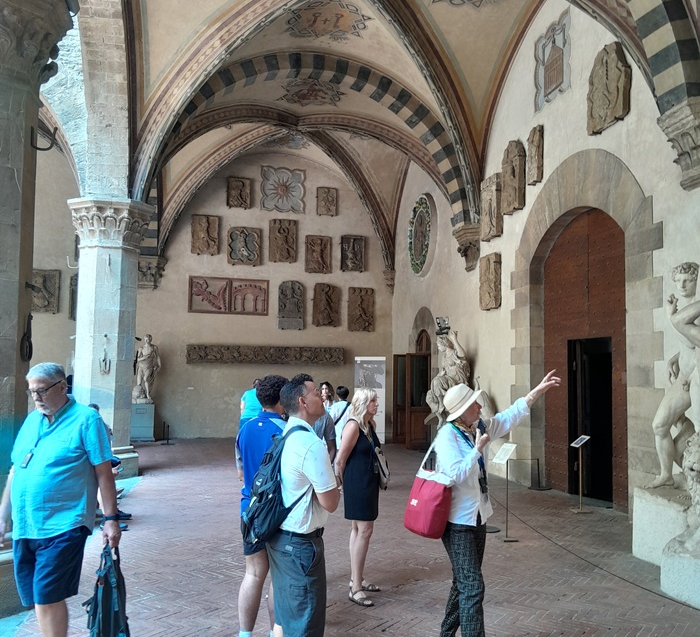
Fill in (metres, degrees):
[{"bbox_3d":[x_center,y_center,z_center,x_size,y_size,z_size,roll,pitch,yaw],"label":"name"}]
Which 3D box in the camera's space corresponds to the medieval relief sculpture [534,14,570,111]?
[{"bbox_3d":[2.926,-3.741,10.249,0.069,1.158,1.049,2,-4,-13],"label":"medieval relief sculpture"}]

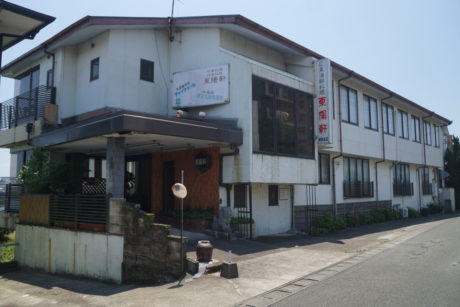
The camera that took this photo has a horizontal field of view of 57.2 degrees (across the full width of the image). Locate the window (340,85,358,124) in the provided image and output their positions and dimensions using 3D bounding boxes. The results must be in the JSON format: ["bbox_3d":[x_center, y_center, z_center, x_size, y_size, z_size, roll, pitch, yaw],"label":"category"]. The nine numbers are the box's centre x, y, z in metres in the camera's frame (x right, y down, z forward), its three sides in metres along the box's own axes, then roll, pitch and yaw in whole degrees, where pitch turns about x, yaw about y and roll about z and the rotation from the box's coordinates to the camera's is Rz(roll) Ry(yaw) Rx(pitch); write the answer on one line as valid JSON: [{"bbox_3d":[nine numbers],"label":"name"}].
[{"bbox_3d":[5.815,-2.294,20.371,0.120,1.738,1.817,-5,-7,40],"label":"window"}]

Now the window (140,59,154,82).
[{"bbox_3d":[-3.048,-3.049,15.611,0.120,0.785,0.623,-5,-7,40],"label":"window"}]

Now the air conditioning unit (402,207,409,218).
[{"bbox_3d":[10.271,3.442,24.545,0.340,0.600,0.280,-5,-7,40],"label":"air conditioning unit"}]

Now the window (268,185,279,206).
[{"bbox_3d":[1.459,1.400,14.020,0.100,0.698,0.559,-5,-7,40],"label":"window"}]

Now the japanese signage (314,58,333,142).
[{"bbox_3d":[3.501,-1.952,15.701,0.520,3.120,0.260,-5,-7,40],"label":"japanese signage"}]

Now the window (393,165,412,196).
[{"bbox_3d":[11.061,1.733,26.807,0.250,1.995,3.228,-5,-7,40],"label":"window"}]

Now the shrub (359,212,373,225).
[{"bbox_3d":[5.858,2.810,18.236,0.480,0.500,0.600,-5,-7,40],"label":"shrub"}]

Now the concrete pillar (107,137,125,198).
[{"bbox_3d":[-2.959,0.572,10.953,0.207,1.908,0.398,-5,-7,40],"label":"concrete pillar"}]

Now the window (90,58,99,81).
[{"bbox_3d":[-4.385,-2.716,13.705,0.487,0.697,0.100,-5,-7,40],"label":"window"}]

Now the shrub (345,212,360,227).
[{"bbox_3d":[4.999,2.693,17.213,0.500,0.570,0.650,-5,-7,40],"label":"shrub"}]

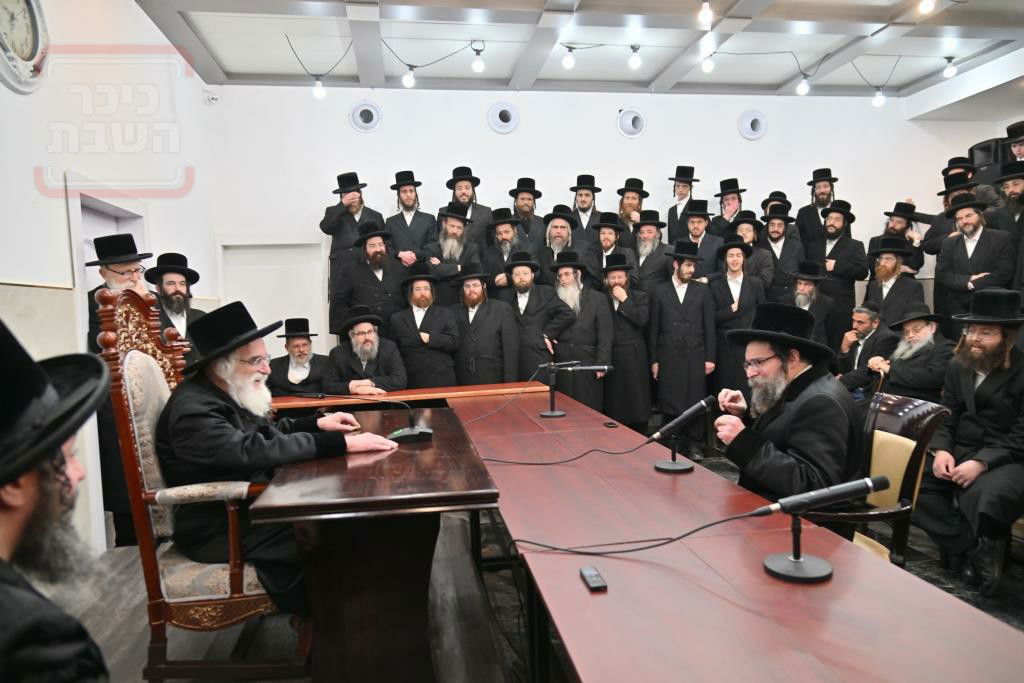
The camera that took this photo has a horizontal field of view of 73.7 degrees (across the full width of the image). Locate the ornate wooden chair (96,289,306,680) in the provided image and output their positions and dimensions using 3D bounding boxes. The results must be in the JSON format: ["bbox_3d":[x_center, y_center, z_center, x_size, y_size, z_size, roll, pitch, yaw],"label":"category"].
[{"bbox_3d":[-1.107,0.513,2.793,0.720,1.440,0.720,-2,3,-7],"label":"ornate wooden chair"}]

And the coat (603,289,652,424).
[{"bbox_3d":[0.990,0.124,5.850,0.460,1.180,0.380,-1,3,19],"label":"coat"}]

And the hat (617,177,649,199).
[{"bbox_3d":[1.214,-1.545,6.850,0.320,0.150,0.350,-5,2,18],"label":"hat"}]

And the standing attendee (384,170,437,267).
[{"bbox_3d":[-1.026,-0.821,6.900,0.530,1.835,0.380,-2,3,-6],"label":"standing attendee"}]

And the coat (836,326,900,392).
[{"bbox_3d":[2.465,0.145,4.720,0.480,0.600,0.540,-4,4,-42],"label":"coat"}]

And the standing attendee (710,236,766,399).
[{"bbox_3d":[2.078,0.008,6.245,0.540,1.908,0.420,-1,3,20],"label":"standing attendee"}]

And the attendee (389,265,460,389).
[{"bbox_3d":[-0.720,0.207,5.893,0.600,1.720,0.400,-2,3,-3],"label":"attendee"}]

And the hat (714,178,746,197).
[{"bbox_3d":[2.368,-1.669,7.400,0.340,0.150,0.360,-6,4,27],"label":"hat"}]

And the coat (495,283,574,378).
[{"bbox_3d":[0.198,0.114,5.750,0.620,1.200,0.420,-1,3,12],"label":"coat"}]

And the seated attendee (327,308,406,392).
[{"bbox_3d":[-1.057,0.432,5.104,0.620,1.371,0.750,-3,3,-14],"label":"seated attendee"}]

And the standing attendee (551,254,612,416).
[{"bbox_3d":[0.605,0.118,6.043,0.560,1.802,0.450,0,3,30],"label":"standing attendee"}]

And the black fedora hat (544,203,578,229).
[{"bbox_3d":[0.482,-1.218,6.650,0.340,0.150,0.360,9,-4,4],"label":"black fedora hat"}]

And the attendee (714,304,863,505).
[{"bbox_3d":[0.907,0.527,2.374,0.700,1.310,0.550,-2,3,-2],"label":"attendee"}]

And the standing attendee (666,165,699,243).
[{"bbox_3d":[1.778,-0.943,7.100,0.460,1.765,0.340,0,3,34],"label":"standing attendee"}]

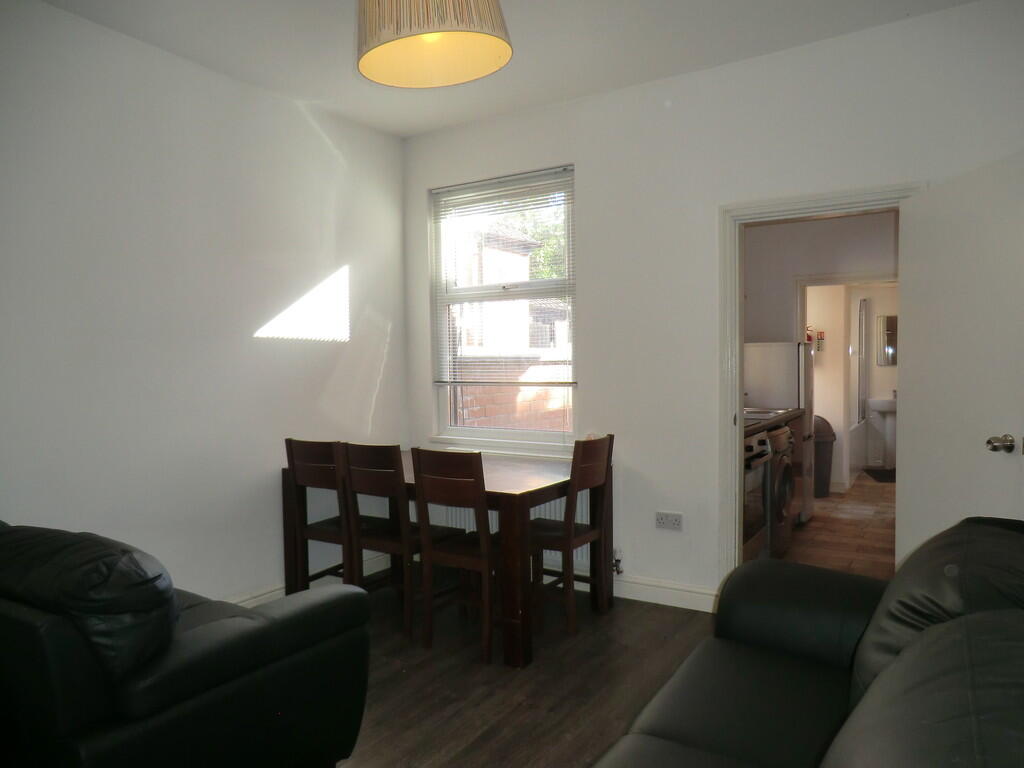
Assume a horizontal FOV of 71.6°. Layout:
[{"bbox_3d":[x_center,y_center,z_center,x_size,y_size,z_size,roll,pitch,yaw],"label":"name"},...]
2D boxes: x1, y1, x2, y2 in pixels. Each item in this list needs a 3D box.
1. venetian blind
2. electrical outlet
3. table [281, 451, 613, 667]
[{"bbox_3d":[-0.072,-0.614,4.264,1.034,1.235,0.040,1,2,33],"label":"venetian blind"},{"bbox_3d":[0.820,0.722,3.721,0.146,0.087,0.012,1,2,33],"label":"electrical outlet"},{"bbox_3d":[-0.341,0.809,3.759,1.475,0.738,0.920,1,2,33],"label":"table"}]

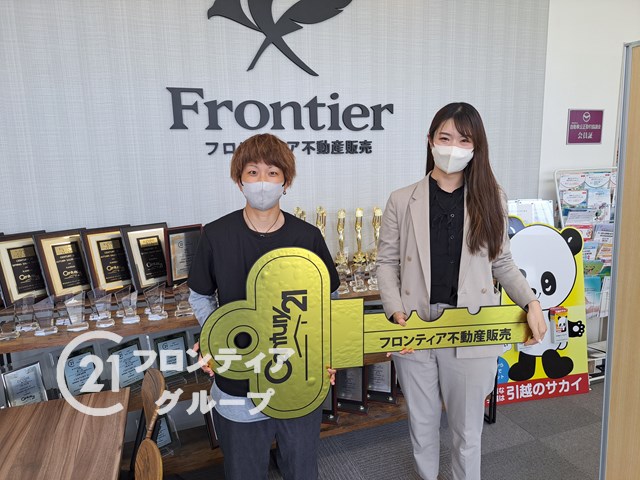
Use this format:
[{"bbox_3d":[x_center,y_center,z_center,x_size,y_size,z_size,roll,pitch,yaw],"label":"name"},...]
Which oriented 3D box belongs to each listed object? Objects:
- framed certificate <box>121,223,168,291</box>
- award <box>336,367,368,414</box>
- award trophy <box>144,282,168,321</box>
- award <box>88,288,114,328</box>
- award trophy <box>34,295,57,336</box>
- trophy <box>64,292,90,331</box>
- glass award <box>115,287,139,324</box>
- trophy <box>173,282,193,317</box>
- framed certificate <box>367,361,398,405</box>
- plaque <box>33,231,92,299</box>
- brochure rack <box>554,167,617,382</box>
[{"bbox_3d":[-0.833,0.089,2.203,0.025,0.327,0.247,-14,-1,38],"label":"framed certificate"},{"bbox_3d":[0.185,0.794,2.387,0.167,0.250,0.085,2,9,20],"label":"award"},{"bbox_3d":[-0.819,0.314,2.221,0.087,0.152,0.065,-5,9,-22],"label":"award trophy"},{"bbox_3d":[-1.040,0.331,2.144,0.080,0.155,0.065,-5,9,-22],"label":"award"},{"bbox_3d":[-1.104,0.300,1.781,0.078,0.150,0.045,-6,10,-29],"label":"award trophy"},{"bbox_3d":[-1.152,0.333,2.104,0.088,0.170,0.065,-5,9,-22],"label":"trophy"},{"bbox_3d":[-0.933,0.322,2.181,0.080,0.155,0.065,-5,9,-22],"label":"glass award"},{"bbox_3d":[-0.601,0.259,1.966,0.078,0.150,0.045,-4,9,-17],"label":"trophy"},{"bbox_3d":[0.381,0.874,2.807,0.217,0.306,0.030,0,0,15],"label":"framed certificate"},{"bbox_3d":[-1.370,0.140,2.427,0.030,0.370,0.275,-20,-4,37],"label":"plaque"},{"bbox_3d":[2.049,0.214,3.132,0.750,1.430,0.400,-5,9,-21],"label":"brochure rack"}]

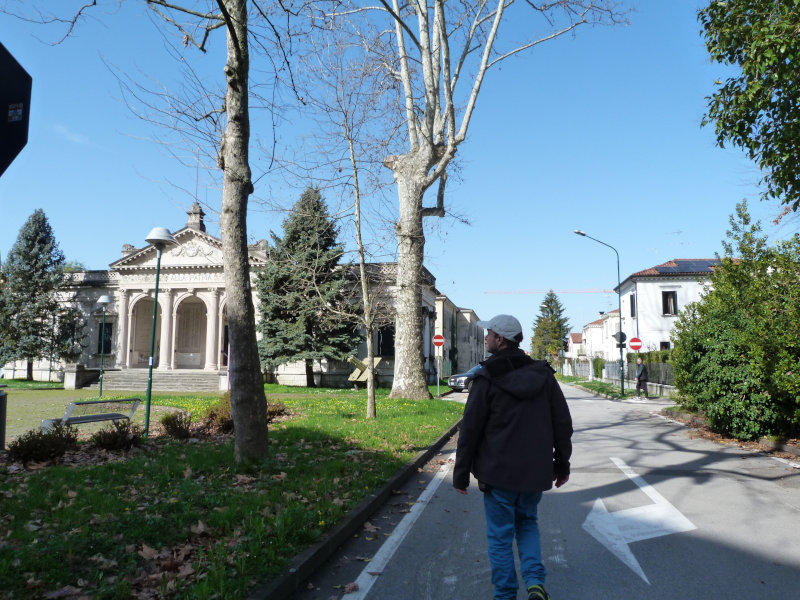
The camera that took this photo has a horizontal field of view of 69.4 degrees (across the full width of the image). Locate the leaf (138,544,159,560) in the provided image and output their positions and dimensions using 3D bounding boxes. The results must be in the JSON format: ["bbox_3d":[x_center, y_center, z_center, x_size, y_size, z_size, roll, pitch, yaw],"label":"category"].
[{"bbox_3d":[-1.852,1.867,4.255,0.130,0.060,0.115,3,-7,-22],"label":"leaf"}]

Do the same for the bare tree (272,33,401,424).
[{"bbox_3d":[-1.837,-2.559,17.017,3.700,11.781,3.600,0,-6,0],"label":"bare tree"}]

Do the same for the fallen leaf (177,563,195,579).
[{"bbox_3d":[-1.446,1.830,3.895,0.110,0.050,0.110,3,-7,-19],"label":"fallen leaf"}]

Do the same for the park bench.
[{"bbox_3d":[-5.794,2.305,10.912,0.700,0.830,1.450,-3,-7,30],"label":"park bench"}]

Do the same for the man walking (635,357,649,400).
[{"bbox_3d":[10.085,3.304,24.210,0.550,1.750,0.460,1,-6,-3],"label":"man walking"}]

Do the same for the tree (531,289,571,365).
[{"bbox_3d":[29.548,5.919,112.031,7.600,15.641,7.600,-1,-6,15],"label":"tree"}]

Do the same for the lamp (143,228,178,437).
[{"bbox_3d":[-5.091,0.622,11.915,0.580,4.361,0.580,4,-7,-25],"label":"lamp"}]

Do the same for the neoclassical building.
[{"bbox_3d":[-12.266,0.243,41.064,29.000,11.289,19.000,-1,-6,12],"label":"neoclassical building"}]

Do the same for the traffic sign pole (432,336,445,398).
[{"bbox_3d":[1.786,3.011,26.493,0.580,2.884,0.100,0,-6,7],"label":"traffic sign pole"}]

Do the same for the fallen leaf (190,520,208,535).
[{"bbox_3d":[-1.700,1.937,4.898,0.135,0.060,0.115,2,-6,-18],"label":"fallen leaf"}]

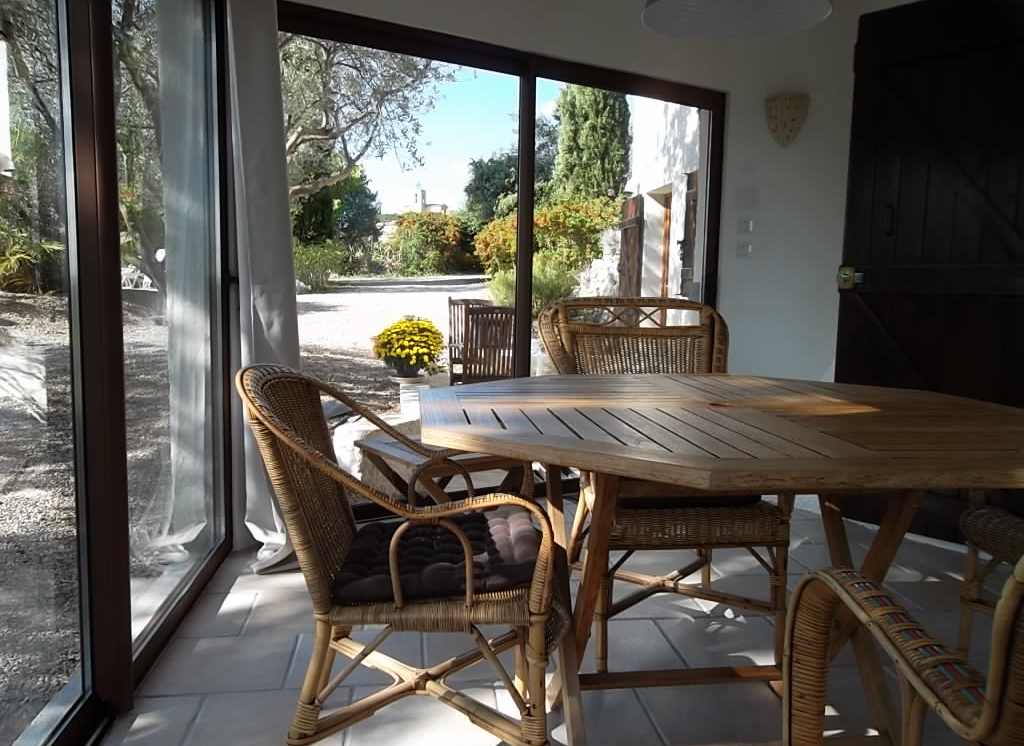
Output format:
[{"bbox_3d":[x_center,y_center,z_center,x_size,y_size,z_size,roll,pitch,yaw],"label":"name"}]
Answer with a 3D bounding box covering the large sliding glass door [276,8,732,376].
[{"bbox_3d":[0.039,-0.424,3.753,2.427,2.067,0.100,-2,7,-31],"label":"large sliding glass door"}]

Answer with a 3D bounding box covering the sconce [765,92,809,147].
[{"bbox_3d":[1.264,-1.183,3.740,0.100,0.235,0.215,-3,7,-35],"label":"sconce"}]

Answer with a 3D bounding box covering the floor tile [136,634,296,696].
[{"bbox_3d":[-0.768,0.780,2.123,0.342,0.015,0.332,0,6,-8],"label":"floor tile"}]

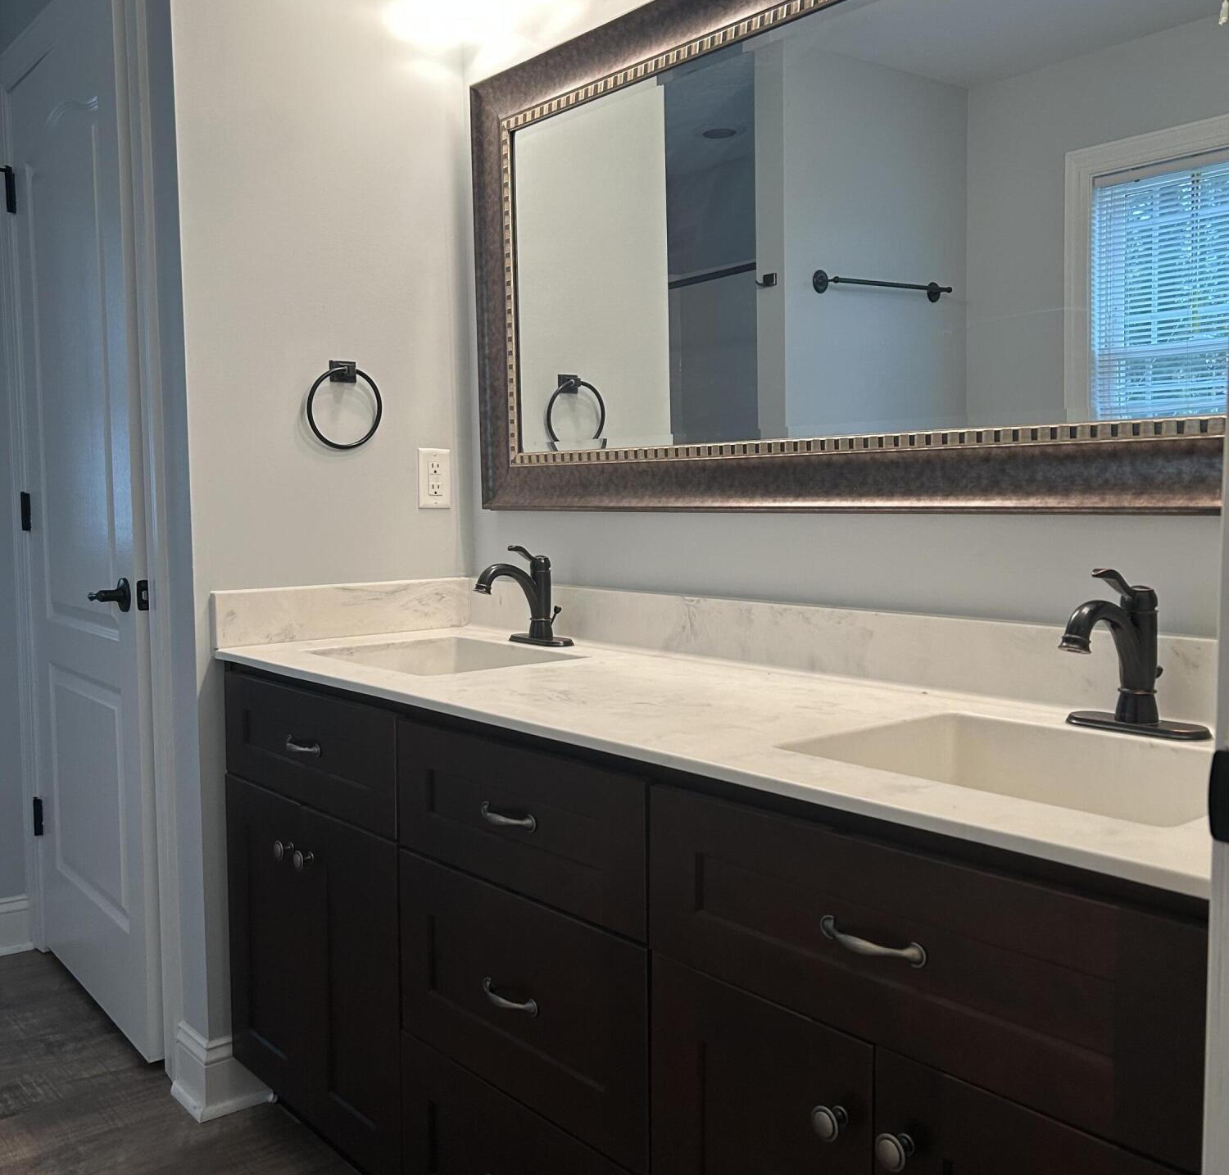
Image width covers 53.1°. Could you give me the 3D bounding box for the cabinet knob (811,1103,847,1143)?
[{"bbox_3d":[0.197,0.485,1.118,0.026,0.032,0.032,-4,6,-40],"label":"cabinet knob"}]

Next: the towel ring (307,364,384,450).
[{"bbox_3d":[-0.506,-0.344,2.323,0.156,0.168,0.056,-4,6,-39],"label":"towel ring"}]

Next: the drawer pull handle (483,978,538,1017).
[{"bbox_3d":[-0.141,0.520,1.557,0.029,0.021,0.118,-4,6,-39],"label":"drawer pull handle"}]

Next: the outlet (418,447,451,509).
[{"bbox_3d":[-0.360,-0.218,2.483,0.074,0.119,0.008,-4,6,-39],"label":"outlet"}]

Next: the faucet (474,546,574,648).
[{"bbox_3d":[-0.175,0.014,2.177,0.188,0.178,0.156,-4,6,-40],"label":"faucet"}]

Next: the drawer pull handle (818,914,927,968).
[{"bbox_3d":[0.219,0.316,1.089,0.027,0.022,0.117,-4,6,-40],"label":"drawer pull handle"}]

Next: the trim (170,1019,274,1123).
[{"bbox_3d":[-0.731,0.878,2.284,0.136,0.135,0.163,-4,6,-40],"label":"trim"}]

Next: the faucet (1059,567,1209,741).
[{"bbox_3d":[0.535,0.071,1.321,0.168,0.181,0.157,-4,6,-39],"label":"faucet"}]

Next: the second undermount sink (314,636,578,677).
[{"bbox_3d":[-0.298,0.183,2.102,0.315,0.140,0.415,-4,6,-39],"label":"second undermount sink"}]

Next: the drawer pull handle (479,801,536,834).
[{"bbox_3d":[-0.141,0.285,1.516,0.027,0.021,0.118,-4,6,-40],"label":"drawer pull handle"}]

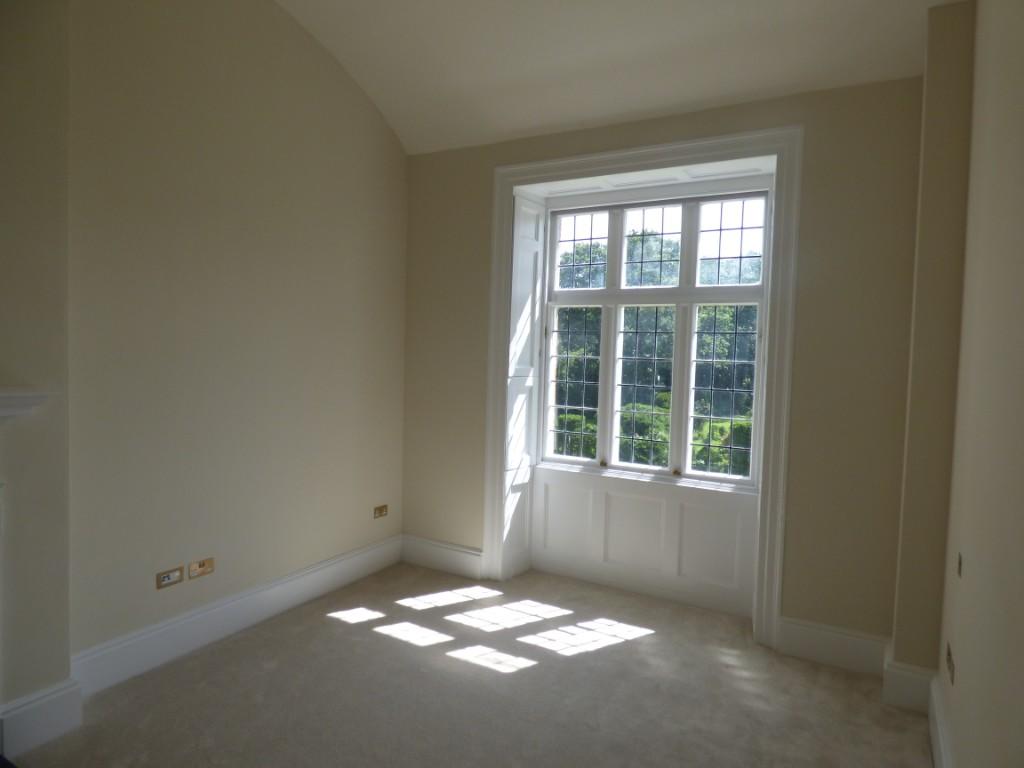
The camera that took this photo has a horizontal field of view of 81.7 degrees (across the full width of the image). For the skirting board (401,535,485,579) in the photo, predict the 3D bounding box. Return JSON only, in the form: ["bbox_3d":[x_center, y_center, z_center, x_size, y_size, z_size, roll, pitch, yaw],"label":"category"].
[{"bbox_3d":[-0.575,1.354,4.668,0.793,0.222,0.030,3,3,29],"label":"skirting board"}]

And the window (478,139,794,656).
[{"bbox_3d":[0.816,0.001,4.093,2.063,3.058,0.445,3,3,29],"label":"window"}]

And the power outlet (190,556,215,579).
[{"bbox_3d":[-1.750,1.029,3.331,0.013,0.082,0.148,3,3,29],"label":"power outlet"}]

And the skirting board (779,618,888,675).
[{"bbox_3d":[1.809,1.483,3.357,0.504,0.220,0.030,3,3,29],"label":"skirting board"}]

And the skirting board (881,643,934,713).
[{"bbox_3d":[2.021,1.502,3.046,0.212,0.222,0.294,3,3,29],"label":"skirting board"}]

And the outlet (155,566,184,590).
[{"bbox_3d":[-1.835,1.035,3.177,0.013,0.081,0.148,3,3,29],"label":"outlet"}]

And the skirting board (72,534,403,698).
[{"bbox_3d":[-1.500,1.364,3.804,0.030,0.218,2.394,3,3,29],"label":"skirting board"}]

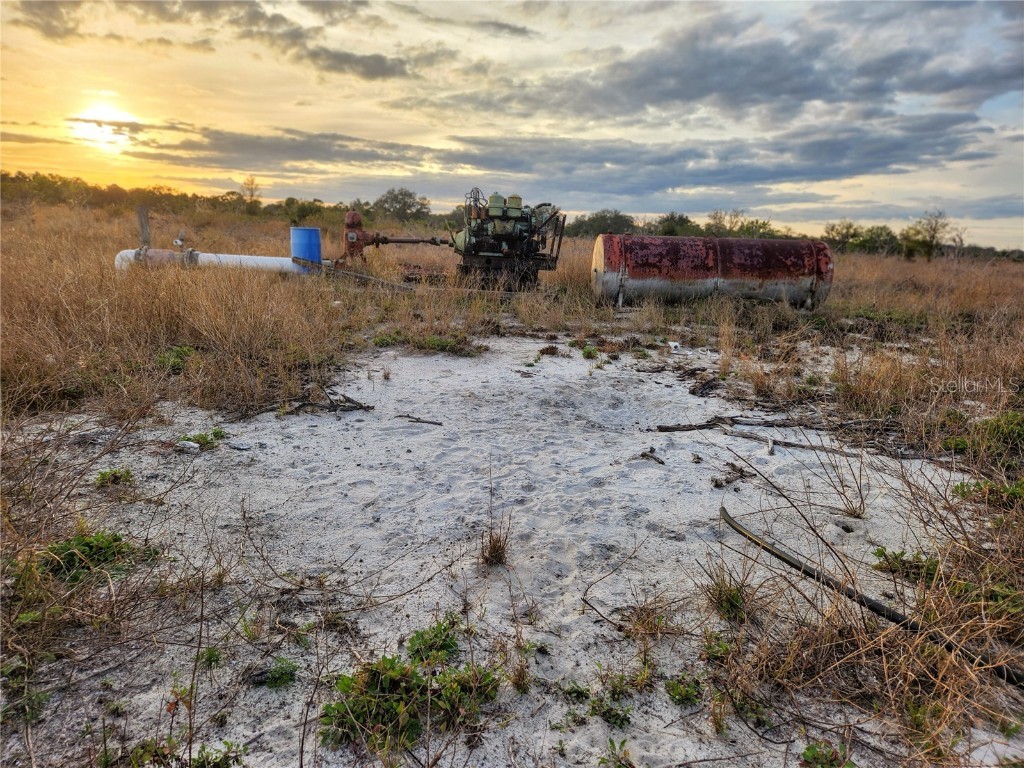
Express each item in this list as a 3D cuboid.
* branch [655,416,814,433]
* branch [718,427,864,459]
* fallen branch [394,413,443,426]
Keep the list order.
[{"bbox_3d":[1.677,0.310,5.140,1.274,0.090,0.170,0,13,-11],"label":"branch"},{"bbox_3d":[1.923,0.417,4.714,0.908,0.090,0.150,8,13,21],"label":"branch"},{"bbox_3d":[-0.681,0.267,4.941,0.399,0.040,0.075,8,13,21],"label":"fallen branch"}]

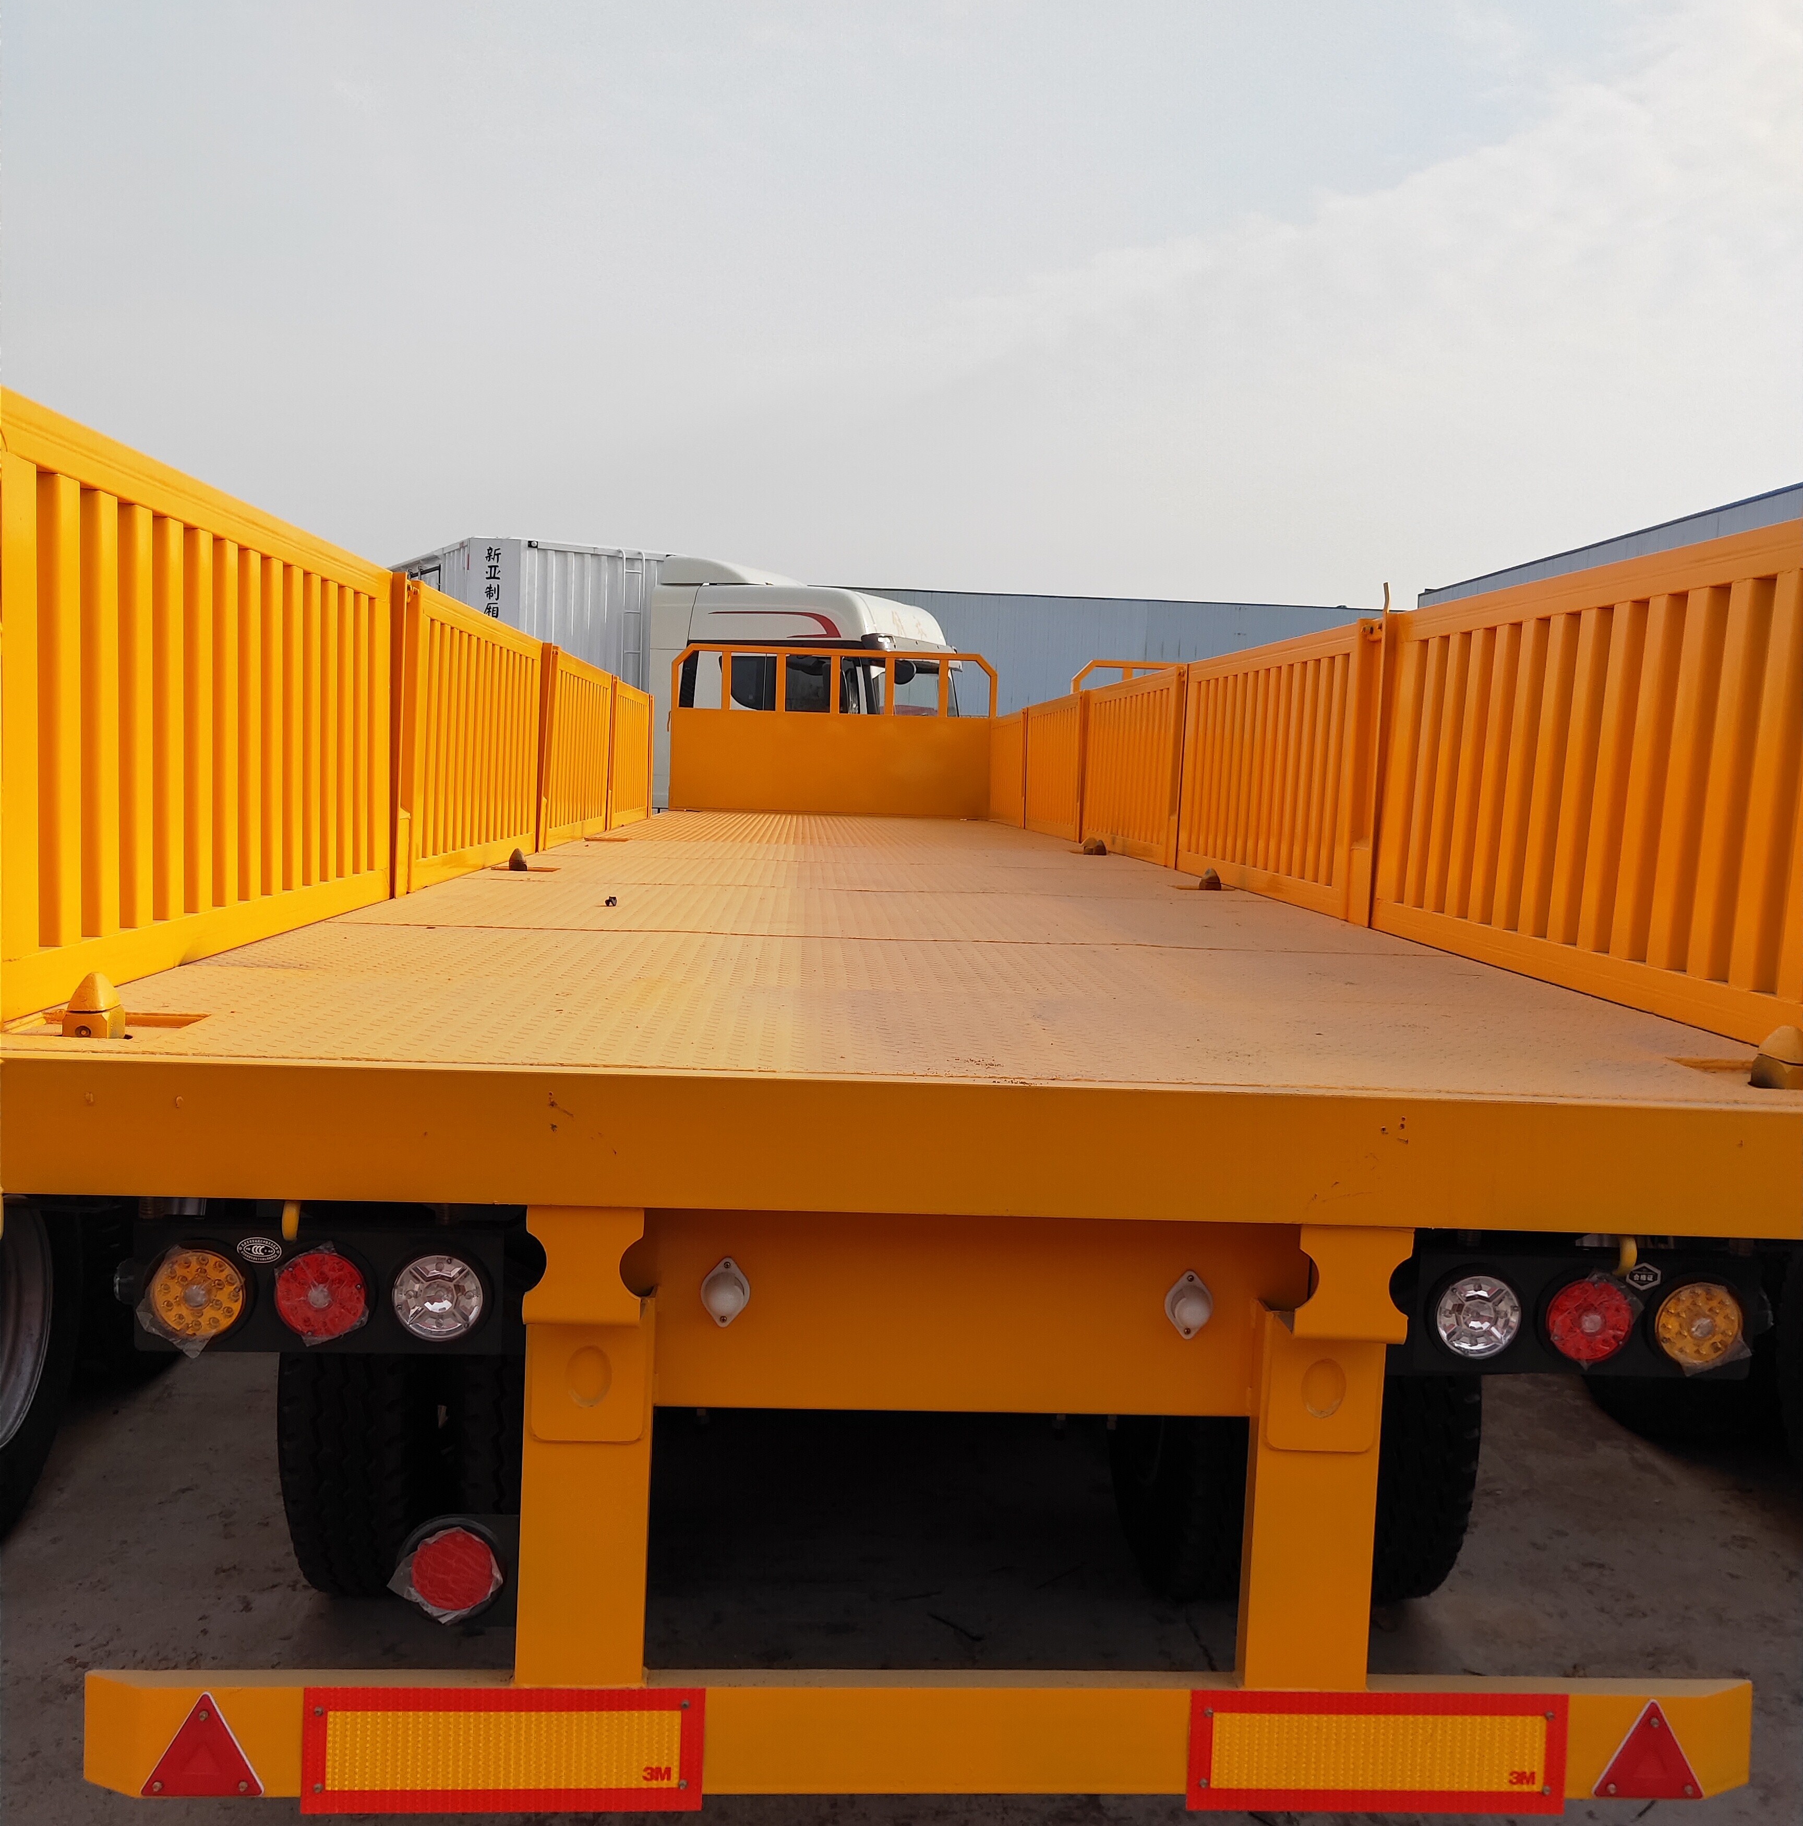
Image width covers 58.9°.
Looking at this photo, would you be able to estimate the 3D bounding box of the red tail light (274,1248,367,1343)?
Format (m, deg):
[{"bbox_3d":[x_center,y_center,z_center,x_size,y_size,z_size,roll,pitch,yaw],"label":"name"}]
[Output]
[{"bbox_3d":[-0.774,0.511,2.131,0.125,0.125,0.050,2,6,-4],"label":"red tail light"}]

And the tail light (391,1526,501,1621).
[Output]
[{"bbox_3d":[-0.609,0.891,2.158,0.140,0.140,0.050,2,6,-4],"label":"tail light"}]

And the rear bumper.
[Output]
[{"bbox_3d":[0.061,1.153,2.233,2.300,0.170,0.065,2,6,-4],"label":"rear bumper"}]

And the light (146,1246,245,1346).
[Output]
[{"bbox_3d":[-0.935,0.508,2.120,0.128,0.128,0.050,2,6,-4],"label":"light"}]

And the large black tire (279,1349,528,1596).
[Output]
[{"bbox_3d":[-0.935,0.941,3.519,0.560,1.020,1.000,2,6,-4],"label":"large black tire"}]

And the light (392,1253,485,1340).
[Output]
[{"bbox_3d":[-0.619,0.515,2.141,0.122,0.122,0.050,2,6,-4],"label":"light"}]

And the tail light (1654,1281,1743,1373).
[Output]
[{"bbox_3d":[1.124,0.585,2.255,0.125,0.125,0.050,2,6,-4],"label":"tail light"}]

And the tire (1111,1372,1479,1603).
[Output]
[{"bbox_3d":[0.825,1.006,3.636,0.600,1.020,1.000,2,6,-4],"label":"tire"}]

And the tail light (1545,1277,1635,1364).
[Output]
[{"bbox_3d":[0.967,0.574,2.245,0.123,0.123,0.050,2,6,-4],"label":"tail light"}]

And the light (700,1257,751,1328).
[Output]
[{"bbox_3d":[-0.241,0.521,2.193,0.070,0.095,0.040,2,6,-4],"label":"light"}]

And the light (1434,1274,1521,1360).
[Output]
[{"bbox_3d":[0.808,0.565,2.234,0.122,0.122,0.050,2,6,-4],"label":"light"}]

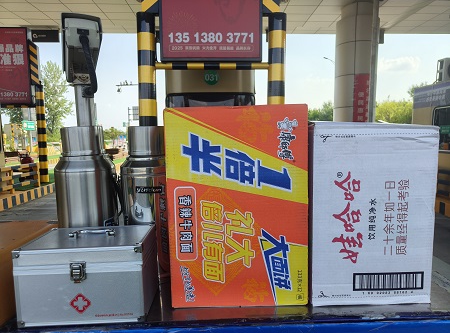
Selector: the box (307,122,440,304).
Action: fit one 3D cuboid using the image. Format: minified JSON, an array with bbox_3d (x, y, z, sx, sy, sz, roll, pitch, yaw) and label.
[{"bbox_3d":[0.312,0.098,0.779,0.257,0.388,0.235,-1,5,-1],"label":"box"}]

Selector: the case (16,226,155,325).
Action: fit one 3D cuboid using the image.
[{"bbox_3d":[-0.291,0.232,0.699,0.250,0.161,0.163,-1,5,-3],"label":"case"}]

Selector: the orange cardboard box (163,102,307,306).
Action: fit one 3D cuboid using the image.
[{"bbox_3d":[0.029,0.081,0.781,0.298,0.433,0.235,-1,5,0],"label":"orange cardboard box"}]

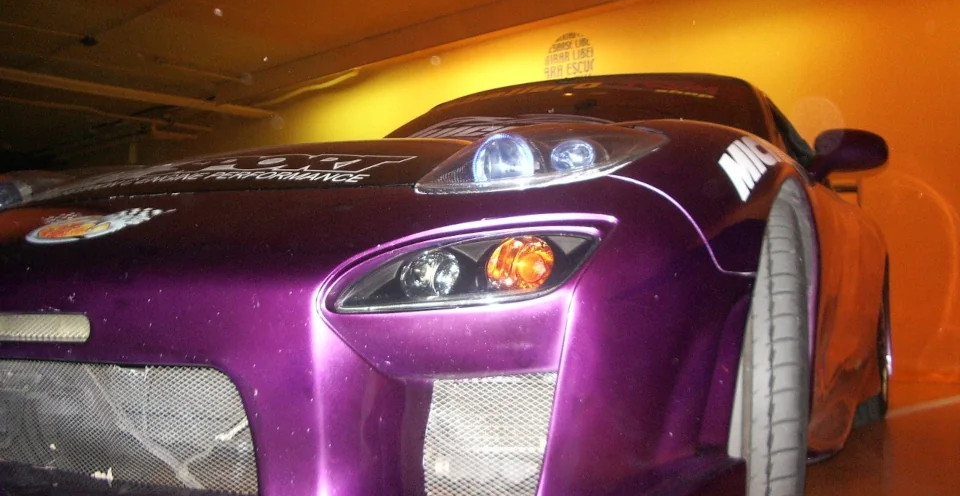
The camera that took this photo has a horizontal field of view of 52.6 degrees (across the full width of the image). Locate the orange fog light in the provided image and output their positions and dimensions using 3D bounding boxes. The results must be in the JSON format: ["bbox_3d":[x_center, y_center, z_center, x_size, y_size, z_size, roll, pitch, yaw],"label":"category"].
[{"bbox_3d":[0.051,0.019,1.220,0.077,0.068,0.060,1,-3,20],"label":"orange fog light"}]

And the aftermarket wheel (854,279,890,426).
[{"bbox_3d":[1.520,0.390,3.920,0.260,0.640,0.640,0,-3,25],"label":"aftermarket wheel"}]

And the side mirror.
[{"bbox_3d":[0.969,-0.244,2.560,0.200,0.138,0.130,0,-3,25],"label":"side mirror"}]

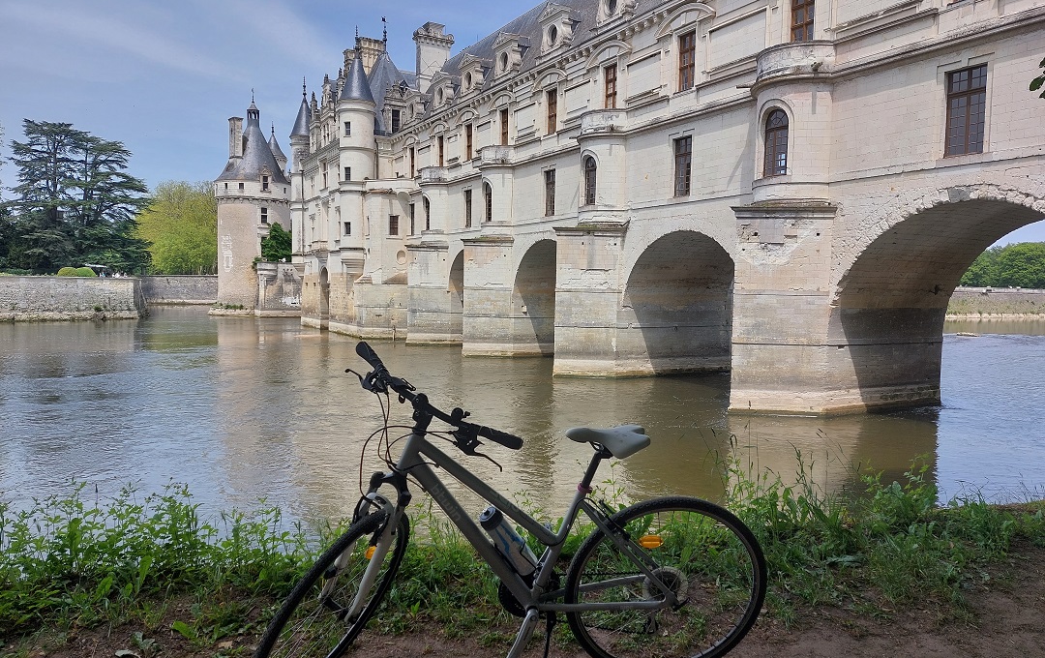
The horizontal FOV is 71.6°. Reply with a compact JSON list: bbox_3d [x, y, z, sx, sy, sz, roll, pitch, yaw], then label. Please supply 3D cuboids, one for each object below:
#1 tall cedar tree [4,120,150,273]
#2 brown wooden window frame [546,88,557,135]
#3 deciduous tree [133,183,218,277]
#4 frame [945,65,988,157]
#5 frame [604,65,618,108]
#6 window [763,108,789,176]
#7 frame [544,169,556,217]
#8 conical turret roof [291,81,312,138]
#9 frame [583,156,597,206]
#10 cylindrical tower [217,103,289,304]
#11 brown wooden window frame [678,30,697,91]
[{"bbox_3d":[-86.098,-25.521,140.000,24.000,29.500,27.000,-1,4,-30],"label":"tall cedar tree"},{"bbox_3d":[1.822,-13.411,44.729,0.160,2.620,1.220,-1,4,-30],"label":"brown wooden window frame"},{"bbox_3d":[-78.335,-23.027,165.000,18.000,21.500,19.000,-1,4,-30],"label":"deciduous tree"},{"bbox_3d":[14.308,-7.045,23.342,0.160,2.760,1.260,-1,4,-30],"label":"frame"},{"bbox_3d":[4.827,-13.057,39.531,0.160,2.500,1.220,-1,4,-30],"label":"frame"},{"bbox_3d":[9.876,-7.242,28.172,0.160,2.500,1.200,-1,4,-30],"label":"window"},{"bbox_3d":[1.746,-8.458,45.078,0.160,2.760,1.220,-1,4,-30],"label":"frame"},{"bbox_3d":[-26.351,-26.643,87.500,3.400,6.900,3.400,-1,4,-30],"label":"conical turret roof"},{"bbox_3d":[3.655,-7.929,38.935,0.160,2.600,1.150,-1,4,-30],"label":"frame"},{"bbox_3d":[-38.657,-17.514,104.500,11.500,31.000,11.500,-1,4,-30],"label":"cylindrical tower"},{"bbox_3d":[7.815,-12.711,34.361,0.160,2.620,1.220,-1,4,-30],"label":"brown wooden window frame"}]

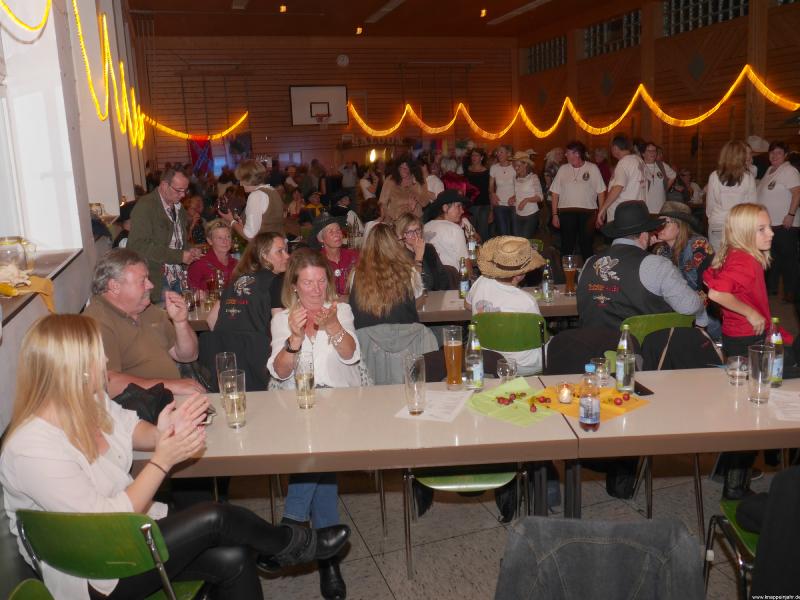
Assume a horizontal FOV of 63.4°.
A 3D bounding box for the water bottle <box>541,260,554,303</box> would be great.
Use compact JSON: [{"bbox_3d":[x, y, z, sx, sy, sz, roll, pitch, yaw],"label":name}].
[{"bbox_3d":[0.905,-0.120,3.970,0.067,0.258,0.067,-3,11,0],"label":"water bottle"}]

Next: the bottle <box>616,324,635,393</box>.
[{"bbox_3d":[0.839,0.216,2.400,0.066,0.252,0.066,-1,13,10],"label":"bottle"}]

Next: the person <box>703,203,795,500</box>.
[{"bbox_3d":[1.530,0.264,2.884,0.420,1.370,0.400,-2,11,5],"label":"person"}]

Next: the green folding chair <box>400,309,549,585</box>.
[{"bbox_3d":[0.283,0.638,2.732,0.500,0.820,0.560,-3,12,0],"label":"green folding chair"}]

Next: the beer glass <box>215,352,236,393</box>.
[{"bbox_3d":[-0.658,0.306,2.457,0.074,0.200,0.074,-3,12,0],"label":"beer glass"}]

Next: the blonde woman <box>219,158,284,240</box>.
[{"bbox_3d":[-1.135,-0.258,5.151,0.500,1.680,0.460,5,14,31],"label":"blonde woman"}]

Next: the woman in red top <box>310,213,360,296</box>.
[{"bbox_3d":[-0.450,0.016,4.768,0.480,1.240,0.660,-7,13,-18],"label":"woman in red top"}]

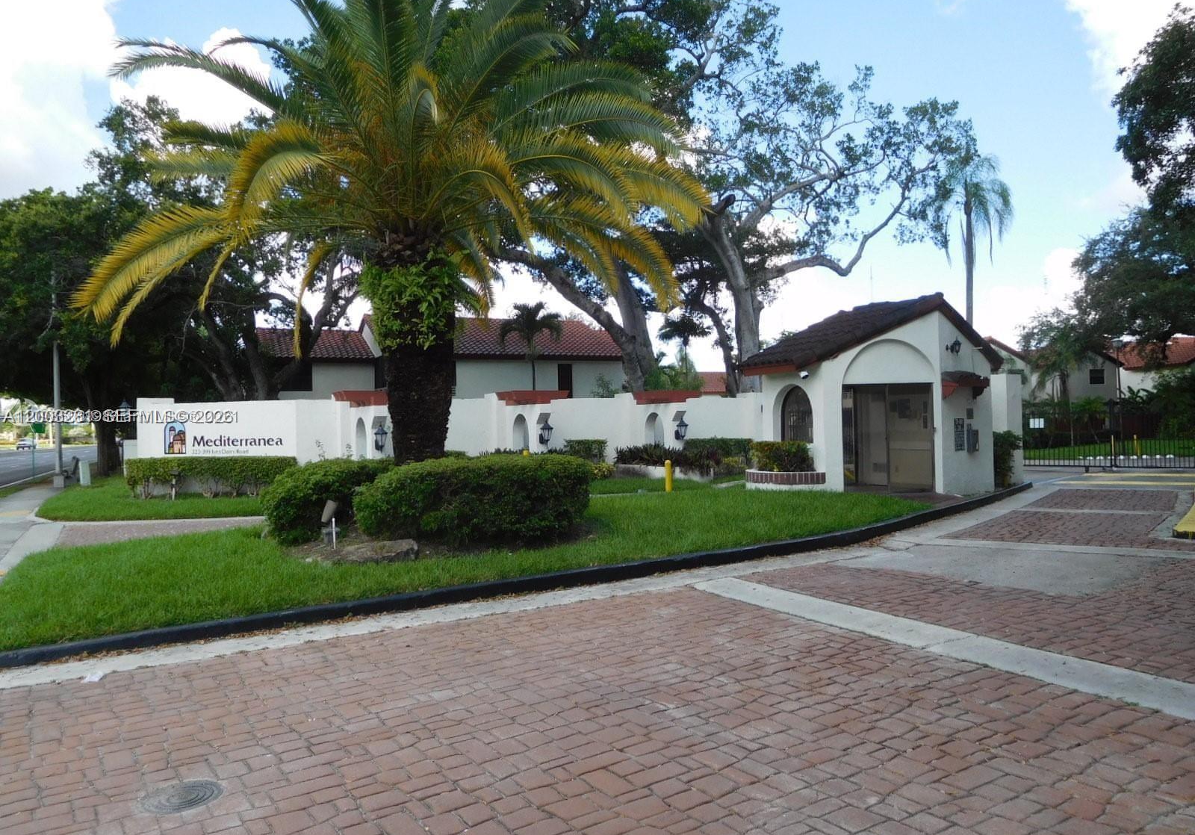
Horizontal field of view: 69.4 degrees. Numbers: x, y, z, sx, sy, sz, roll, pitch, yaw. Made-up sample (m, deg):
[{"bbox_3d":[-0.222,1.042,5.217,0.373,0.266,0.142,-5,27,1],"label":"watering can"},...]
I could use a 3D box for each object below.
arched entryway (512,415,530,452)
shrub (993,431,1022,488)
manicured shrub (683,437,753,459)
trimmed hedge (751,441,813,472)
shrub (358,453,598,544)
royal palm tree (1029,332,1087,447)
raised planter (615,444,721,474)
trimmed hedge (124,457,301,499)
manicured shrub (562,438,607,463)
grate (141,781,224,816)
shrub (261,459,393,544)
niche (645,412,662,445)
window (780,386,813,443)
[{"bbox_3d":[-1.701,0.444,20.376,0.300,1.070,0.750,-1,-1,-33],"label":"arched entryway"},{"bbox_3d":[8.708,0.887,18.400,0.700,1.220,0.700,-1,-1,0],"label":"shrub"},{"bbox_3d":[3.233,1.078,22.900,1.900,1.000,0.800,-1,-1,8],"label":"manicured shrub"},{"bbox_3d":[3.390,0.720,15.830,0.780,0.610,1.250,-1,-1,-33],"label":"trimmed hedge"},{"bbox_3d":[-1.639,1.049,11.700,3.000,1.050,1.550,-1,-1,4],"label":"shrub"},{"bbox_3d":[23.490,-1.398,44.000,2.800,5.750,2.800,-1,-1,0],"label":"royal palm tree"},{"bbox_3d":[1.821,1.218,22.300,0.850,0.880,3.300,0,-1,-41],"label":"raised planter"},{"bbox_3d":[-8.991,1.404,20.100,4.050,0.950,0.800,-1,-1,8],"label":"trimmed hedge"},{"bbox_3d":[-0.362,1.141,23.900,1.280,1.000,0.800,-1,-1,3],"label":"manicured shrub"},{"bbox_3d":[-1.761,1.624,3.658,0.350,0.030,0.350,-1,-1,0],"label":"grate"},{"bbox_3d":[-3.776,1.158,12.100,1.850,1.050,1.600,-1,-1,-18],"label":"shrub"},{"bbox_3d":[1.531,0.414,21.676,0.300,1.070,0.770,-1,-1,-33],"label":"niche"},{"bbox_3d":[3.790,-0.058,16.250,0.140,1.100,1.020,-1,-1,-33],"label":"window"}]

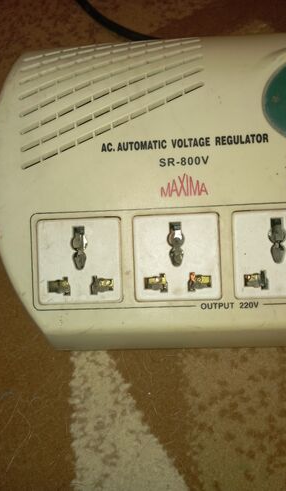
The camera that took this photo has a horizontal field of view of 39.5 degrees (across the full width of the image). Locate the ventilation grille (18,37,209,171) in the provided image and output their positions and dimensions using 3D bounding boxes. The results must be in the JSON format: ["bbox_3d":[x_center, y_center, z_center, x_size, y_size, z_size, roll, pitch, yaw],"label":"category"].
[{"bbox_3d":[-0.014,-0.067,0.182,0.085,0.016,0.064,-2,80,4],"label":"ventilation grille"}]

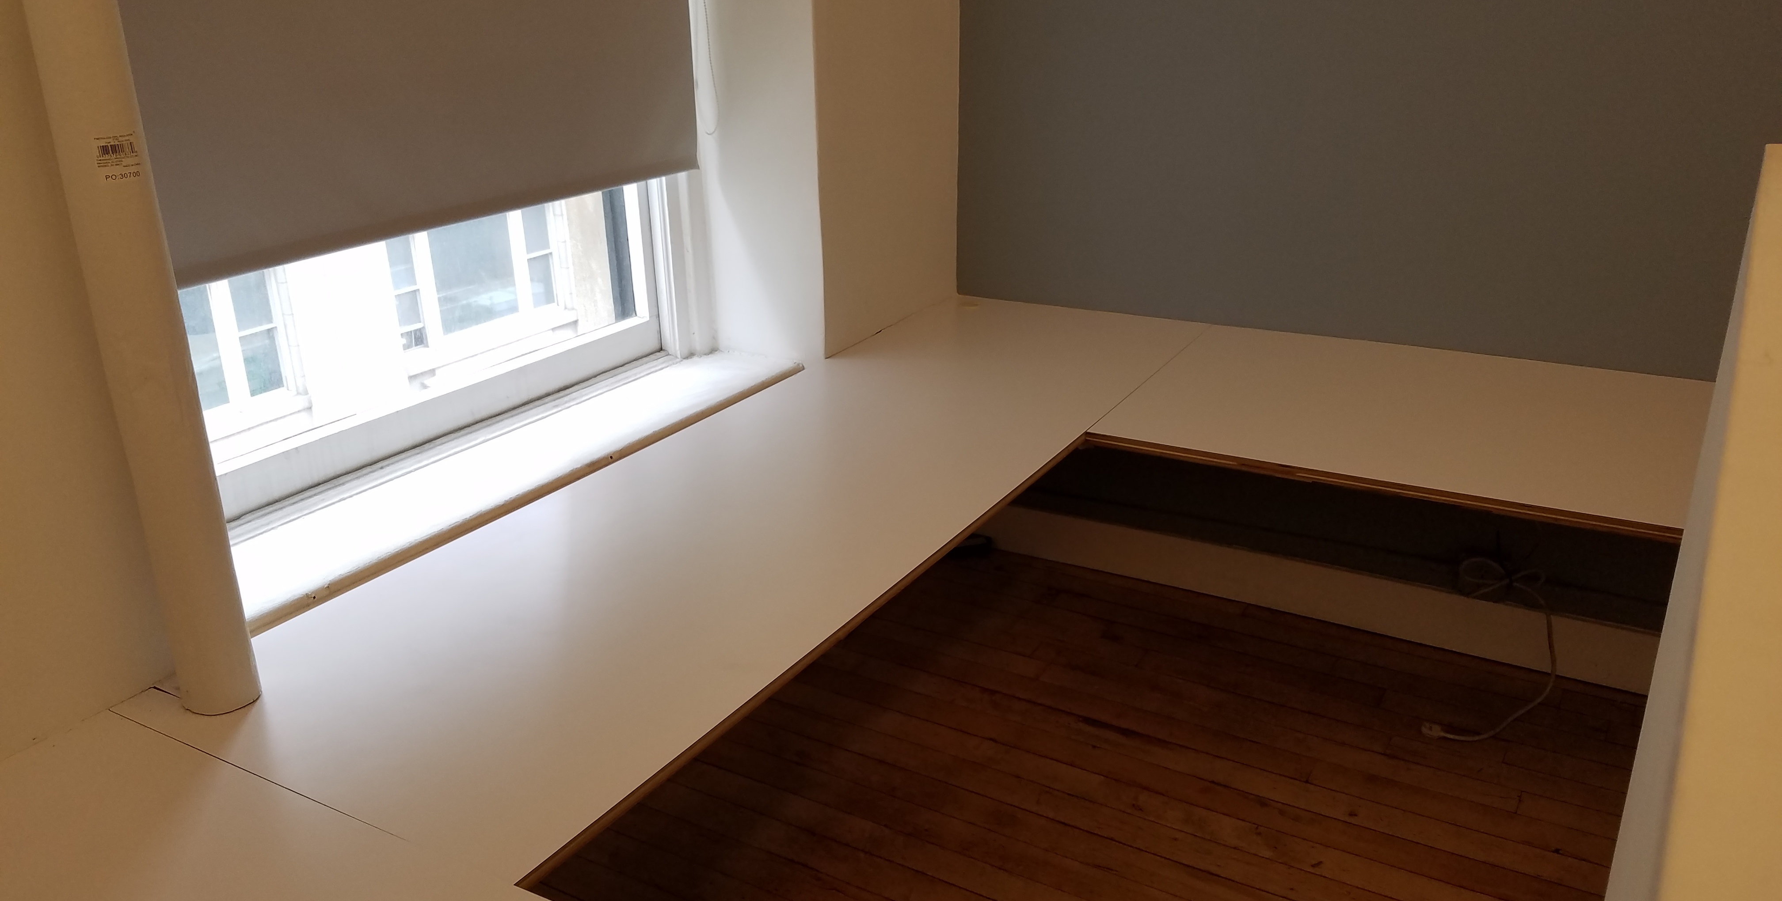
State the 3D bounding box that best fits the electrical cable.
[{"bbox_3d":[1.280,0.424,2.822,0.228,0.245,0.357,11,23,28],"label":"electrical cable"}]

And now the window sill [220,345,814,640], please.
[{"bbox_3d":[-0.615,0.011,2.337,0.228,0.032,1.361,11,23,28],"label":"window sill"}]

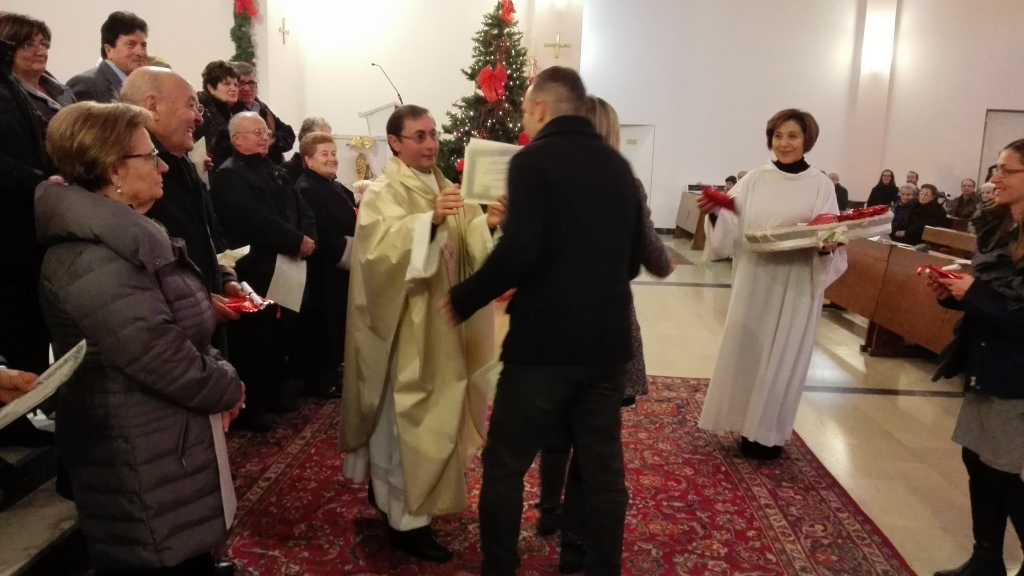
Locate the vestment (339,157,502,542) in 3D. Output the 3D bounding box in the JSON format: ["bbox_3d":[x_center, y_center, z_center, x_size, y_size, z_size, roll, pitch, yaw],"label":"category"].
[{"bbox_3d":[-0.356,0.190,2.839,0.540,1.310,0.660,8,12,30],"label":"vestment"}]

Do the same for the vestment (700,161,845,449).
[{"bbox_3d":[1.292,0.081,3.755,0.700,1.360,0.500,6,11,23],"label":"vestment"}]

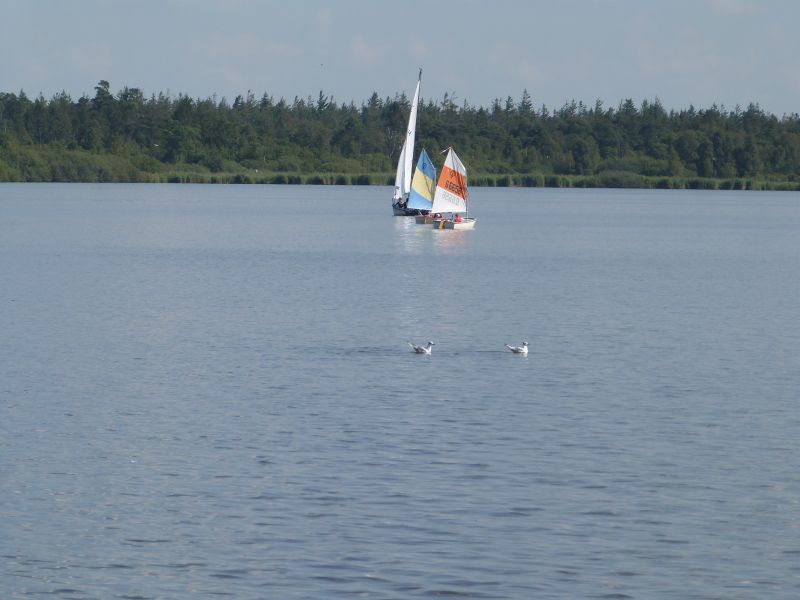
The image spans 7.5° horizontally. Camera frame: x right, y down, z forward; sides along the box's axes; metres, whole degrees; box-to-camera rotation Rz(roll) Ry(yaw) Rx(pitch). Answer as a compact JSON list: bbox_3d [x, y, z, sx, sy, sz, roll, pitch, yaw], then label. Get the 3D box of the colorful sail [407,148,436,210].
[{"bbox_3d":[0.967,-5.327,270.500,0.350,2.700,2.050,1,2,37],"label":"colorful sail"}]

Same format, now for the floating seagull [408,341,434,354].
[{"bbox_3d":[0.288,0.624,80.500,0.360,0.153,0.130,0,1,0],"label":"floating seagull"}]

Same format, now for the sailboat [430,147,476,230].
[{"bbox_3d":[2.239,-4.519,248.000,1.250,3.340,2.450,1,1,28],"label":"sailboat"}]

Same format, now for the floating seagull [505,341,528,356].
[{"bbox_3d":[1.547,0.628,80.500,0.345,0.148,0.130,0,1,0],"label":"floating seagull"}]

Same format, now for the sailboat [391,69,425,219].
[{"bbox_3d":[0.605,-8.281,322.000,2.150,7.750,6.400,0,1,8],"label":"sailboat"}]

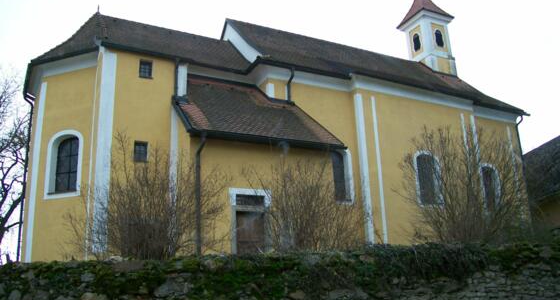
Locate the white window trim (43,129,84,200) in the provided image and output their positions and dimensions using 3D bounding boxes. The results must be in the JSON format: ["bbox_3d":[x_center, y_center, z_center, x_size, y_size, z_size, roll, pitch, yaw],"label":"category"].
[{"bbox_3d":[-7.087,0.458,18.193,1.382,2.320,0.220,-7,-17,15],"label":"white window trim"}]

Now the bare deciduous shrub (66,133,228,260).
[{"bbox_3d":[-3.175,1.236,13.165,3.694,3.135,3.324,7,-18,-29],"label":"bare deciduous shrub"}]

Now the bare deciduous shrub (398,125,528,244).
[{"bbox_3d":[5.510,1.155,16.465,3.705,3.632,3.334,7,-18,-29],"label":"bare deciduous shrub"}]

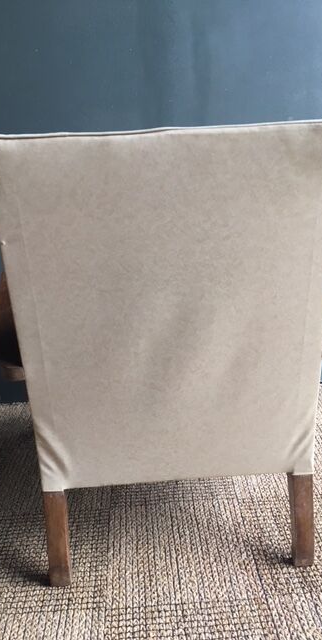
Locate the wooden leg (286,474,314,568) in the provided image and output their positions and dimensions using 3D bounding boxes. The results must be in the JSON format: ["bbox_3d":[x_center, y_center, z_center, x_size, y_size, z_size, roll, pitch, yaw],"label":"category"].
[{"bbox_3d":[0.281,0.394,1.077,0.039,0.193,0.043,-4,6,-1],"label":"wooden leg"}]

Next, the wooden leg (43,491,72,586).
[{"bbox_3d":[-0.203,0.426,1.068,0.039,0.193,0.043,-4,6,-1],"label":"wooden leg"}]

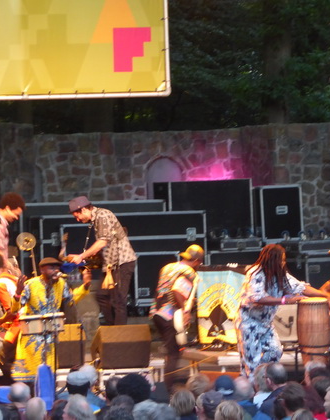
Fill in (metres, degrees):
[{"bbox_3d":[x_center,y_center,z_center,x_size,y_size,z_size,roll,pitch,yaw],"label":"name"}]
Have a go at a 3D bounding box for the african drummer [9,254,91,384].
[{"bbox_3d":[-1.248,1.334,37.400,0.780,1.650,0.500,-4,4,-14],"label":"african drummer"}]

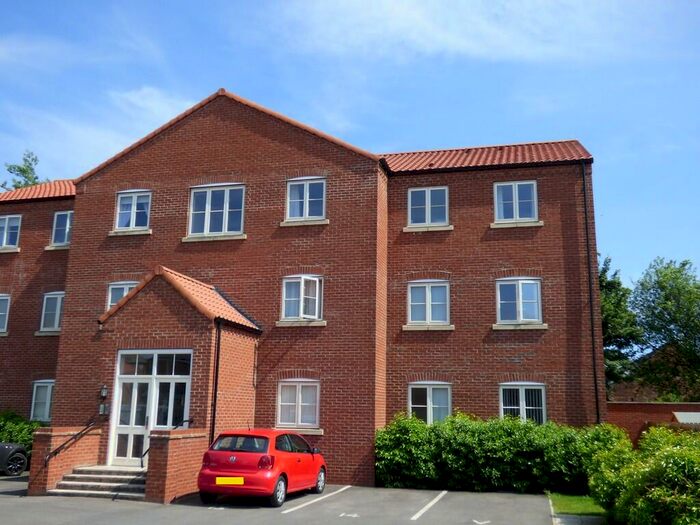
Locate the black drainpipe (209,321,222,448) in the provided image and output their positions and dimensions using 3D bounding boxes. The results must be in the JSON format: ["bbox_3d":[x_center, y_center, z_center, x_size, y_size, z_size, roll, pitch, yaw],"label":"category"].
[{"bbox_3d":[-3.091,3.229,15.234,0.090,3.800,0.090,-2,-13,15],"label":"black drainpipe"}]

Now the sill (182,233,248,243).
[{"bbox_3d":[-3.842,-0.652,18.974,1.950,0.140,0.170,-2,-13,15],"label":"sill"}]

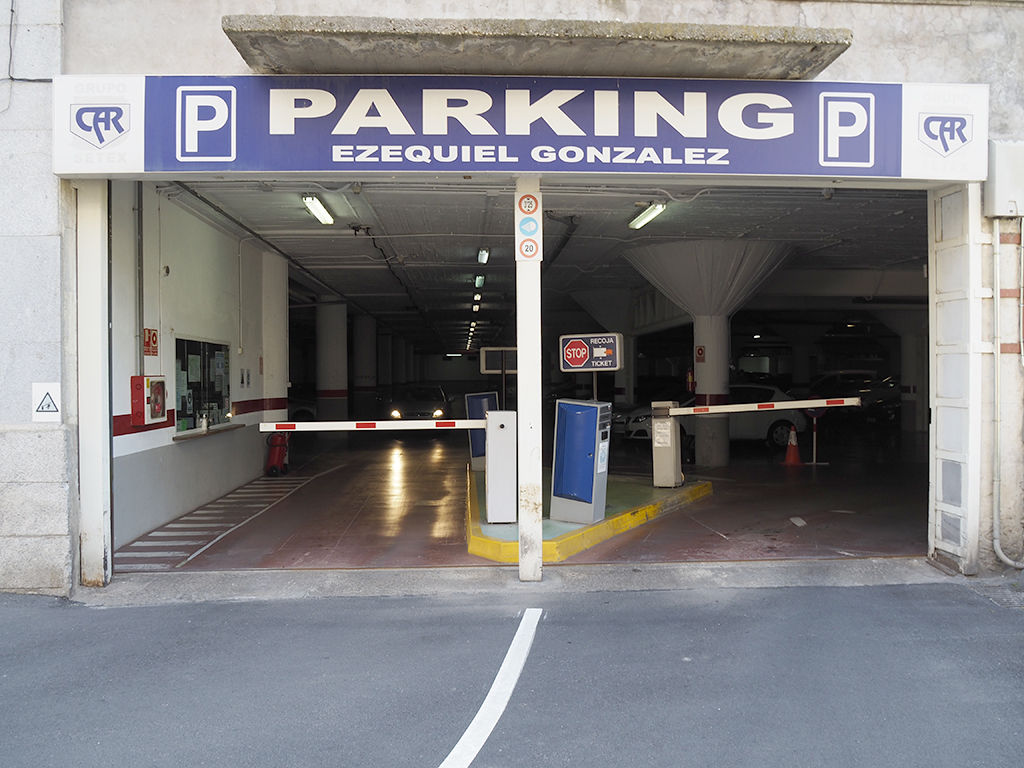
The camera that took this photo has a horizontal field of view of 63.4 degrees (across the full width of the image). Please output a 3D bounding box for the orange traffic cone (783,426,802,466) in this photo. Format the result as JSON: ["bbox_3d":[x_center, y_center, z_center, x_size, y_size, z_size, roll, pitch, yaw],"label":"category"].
[{"bbox_3d":[5.020,1.109,14.900,0.400,0.710,0.400,0,1,-3],"label":"orange traffic cone"}]

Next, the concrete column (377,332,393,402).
[{"bbox_3d":[-5.486,-0.499,35.500,0.740,3.650,0.740,0,1,-3],"label":"concrete column"}]

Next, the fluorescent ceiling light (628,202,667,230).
[{"bbox_3d":[1.840,-2.286,11.250,0.150,0.110,1.420,0,1,-3],"label":"fluorescent ceiling light"}]

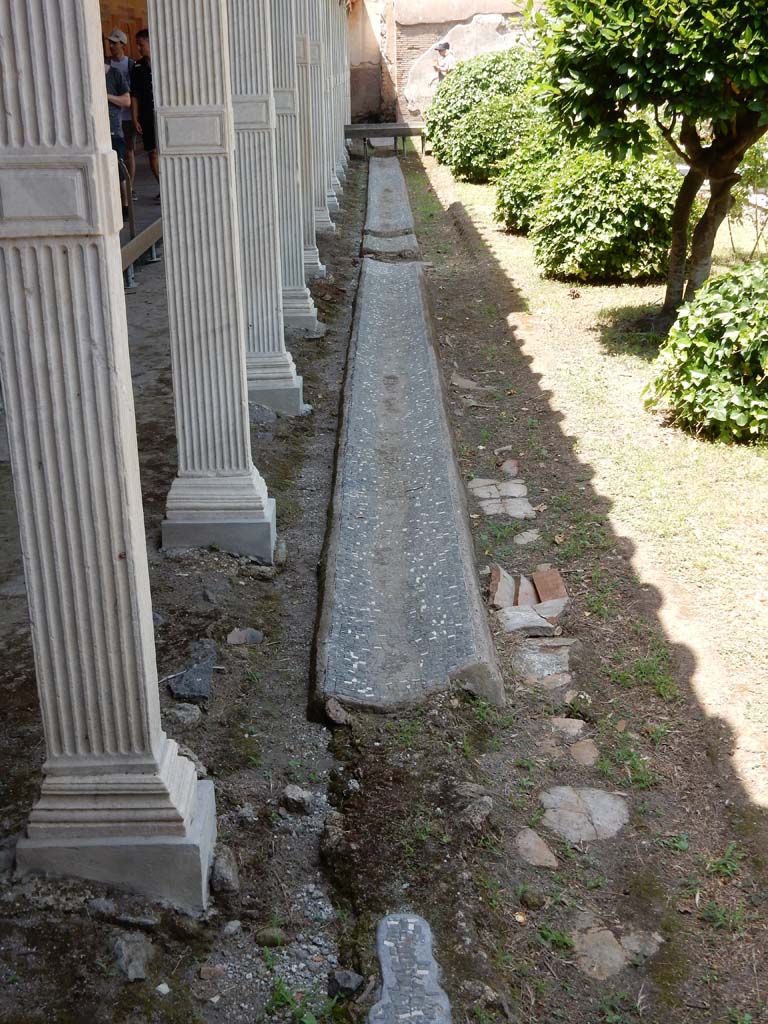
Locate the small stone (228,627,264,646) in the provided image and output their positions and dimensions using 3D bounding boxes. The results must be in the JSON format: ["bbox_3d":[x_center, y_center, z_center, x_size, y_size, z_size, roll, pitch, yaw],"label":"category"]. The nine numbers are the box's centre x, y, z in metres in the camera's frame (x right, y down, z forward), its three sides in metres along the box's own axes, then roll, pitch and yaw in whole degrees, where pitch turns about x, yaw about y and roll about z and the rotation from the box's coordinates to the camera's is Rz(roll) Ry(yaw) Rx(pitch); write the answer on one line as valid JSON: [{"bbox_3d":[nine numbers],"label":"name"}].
[{"bbox_3d":[-0.376,0.336,3.458,0.100,0.032,0.060,-1,19,0],"label":"small stone"}]

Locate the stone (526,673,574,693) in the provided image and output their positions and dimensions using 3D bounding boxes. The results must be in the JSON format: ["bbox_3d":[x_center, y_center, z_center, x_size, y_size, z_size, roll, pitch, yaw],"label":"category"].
[{"bbox_3d":[0.410,0.423,3.155,0.110,0.022,0.070,-5,20,-10],"label":"stone"}]

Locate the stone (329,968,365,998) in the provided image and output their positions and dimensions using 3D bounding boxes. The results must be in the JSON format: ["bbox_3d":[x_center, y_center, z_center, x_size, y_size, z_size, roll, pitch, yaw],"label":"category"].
[{"bbox_3d":[-0.065,0.821,2.214,0.060,0.036,0.042,4,20,14],"label":"stone"}]

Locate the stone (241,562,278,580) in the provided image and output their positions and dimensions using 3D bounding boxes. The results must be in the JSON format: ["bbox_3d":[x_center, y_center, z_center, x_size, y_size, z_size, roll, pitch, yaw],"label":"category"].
[{"bbox_3d":[-0.389,0.186,3.975,0.118,0.045,0.080,-1,20,0],"label":"stone"}]

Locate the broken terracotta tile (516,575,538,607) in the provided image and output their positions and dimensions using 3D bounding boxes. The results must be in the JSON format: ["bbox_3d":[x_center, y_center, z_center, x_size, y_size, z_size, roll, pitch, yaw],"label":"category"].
[{"bbox_3d":[0.408,0.223,3.613,0.070,0.055,0.100,2,20,9],"label":"broken terracotta tile"}]

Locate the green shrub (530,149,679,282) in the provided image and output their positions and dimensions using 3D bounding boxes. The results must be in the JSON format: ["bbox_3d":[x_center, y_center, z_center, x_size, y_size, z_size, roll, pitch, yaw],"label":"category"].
[{"bbox_3d":[1.620,-2.200,9.240,1.100,0.880,1.050,-1,20,0],"label":"green shrub"}]

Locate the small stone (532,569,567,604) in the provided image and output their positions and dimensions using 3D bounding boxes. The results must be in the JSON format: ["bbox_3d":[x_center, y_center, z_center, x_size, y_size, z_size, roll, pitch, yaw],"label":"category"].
[{"bbox_3d":[0.496,0.218,3.792,0.080,0.045,0.185,-1,19,0],"label":"small stone"}]

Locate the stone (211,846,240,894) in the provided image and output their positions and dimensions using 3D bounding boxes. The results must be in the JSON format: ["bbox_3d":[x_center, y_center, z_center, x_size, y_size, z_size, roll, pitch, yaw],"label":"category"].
[{"bbox_3d":[-0.307,0.688,2.467,0.055,0.050,0.095,-2,19,-4],"label":"stone"}]

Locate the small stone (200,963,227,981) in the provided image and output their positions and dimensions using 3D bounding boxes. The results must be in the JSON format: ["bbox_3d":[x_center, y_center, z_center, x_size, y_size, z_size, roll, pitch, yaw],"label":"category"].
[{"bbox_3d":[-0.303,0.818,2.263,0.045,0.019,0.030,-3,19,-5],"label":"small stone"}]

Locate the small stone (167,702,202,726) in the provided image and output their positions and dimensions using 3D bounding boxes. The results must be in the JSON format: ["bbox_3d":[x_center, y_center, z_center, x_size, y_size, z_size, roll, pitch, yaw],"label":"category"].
[{"bbox_3d":[-0.489,0.496,3.118,0.090,0.050,0.075,-1,20,0],"label":"small stone"}]

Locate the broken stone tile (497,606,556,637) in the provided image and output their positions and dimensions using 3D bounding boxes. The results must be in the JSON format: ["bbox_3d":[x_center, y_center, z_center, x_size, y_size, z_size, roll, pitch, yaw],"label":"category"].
[{"bbox_3d":[0.403,0.306,3.582,0.140,0.040,0.140,-1,19,0],"label":"broken stone tile"}]

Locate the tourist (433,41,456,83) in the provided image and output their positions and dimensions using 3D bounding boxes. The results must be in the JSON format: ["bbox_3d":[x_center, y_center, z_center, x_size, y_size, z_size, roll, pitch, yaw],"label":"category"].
[{"bbox_3d":[1.260,-9.050,27.000,0.480,1.700,0.500,-7,21,-17],"label":"tourist"}]

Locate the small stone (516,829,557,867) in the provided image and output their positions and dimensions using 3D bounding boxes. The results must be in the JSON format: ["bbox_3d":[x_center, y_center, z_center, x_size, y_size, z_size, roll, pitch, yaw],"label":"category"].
[{"bbox_3d":[0.314,0.689,2.613,0.060,0.026,0.125,-5,20,-13],"label":"small stone"}]

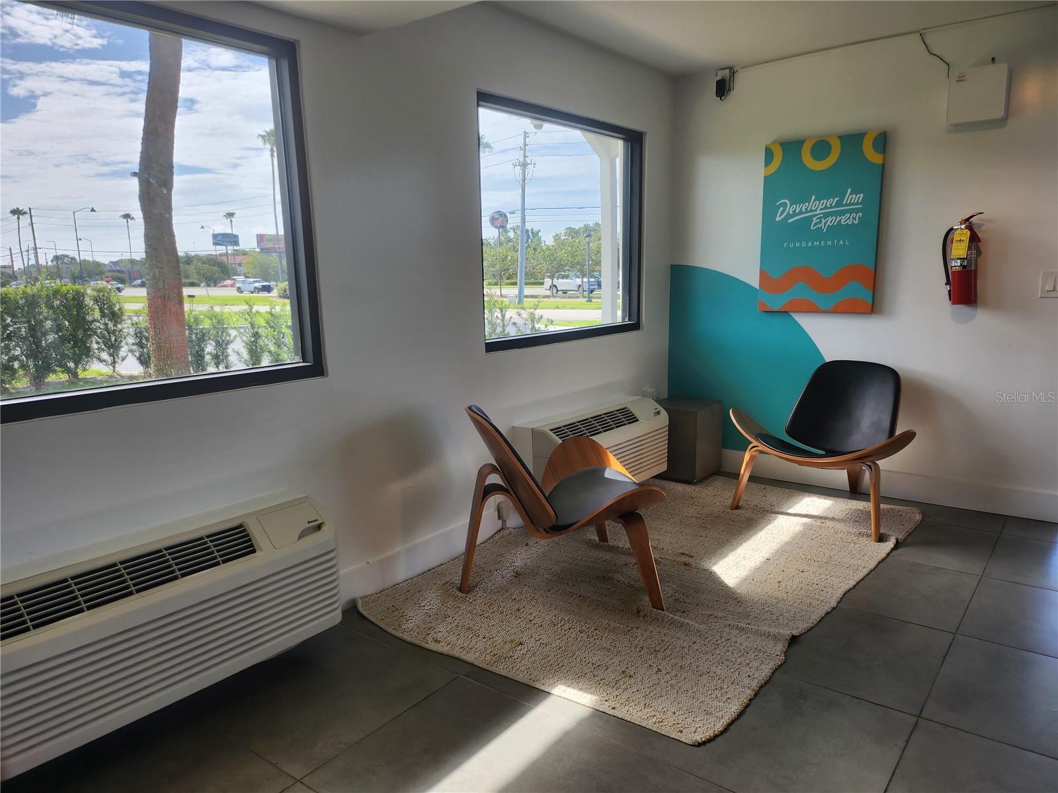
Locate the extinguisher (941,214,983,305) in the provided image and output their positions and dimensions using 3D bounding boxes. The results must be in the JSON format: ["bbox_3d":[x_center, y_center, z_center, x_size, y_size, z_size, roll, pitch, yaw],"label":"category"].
[{"bbox_3d":[2.109,-0.667,3.582,0.135,0.435,0.155,-11,14,-42],"label":"extinguisher"}]

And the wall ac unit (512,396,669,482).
[{"bbox_3d":[0.364,0.285,3.900,0.285,0.420,1.060,7,13,38],"label":"wall ac unit"}]

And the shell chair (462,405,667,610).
[{"bbox_3d":[0.084,0.394,2.957,0.790,0.750,0.920,-4,10,-12],"label":"shell chair"}]

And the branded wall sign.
[{"bbox_3d":[1.591,-0.930,4.031,0.620,0.927,0.038,7,13,38],"label":"branded wall sign"}]

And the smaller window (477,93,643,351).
[{"bbox_3d":[0.179,-0.866,3.824,0.110,1.130,1.400,7,13,38],"label":"smaller window"}]

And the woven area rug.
[{"bbox_3d":[0.669,0.688,3.342,1.500,0.025,2.430,7,13,38],"label":"woven area rug"}]

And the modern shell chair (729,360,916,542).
[{"bbox_3d":[1.556,0.214,3.772,0.780,0.750,0.920,-11,14,-44],"label":"modern shell chair"}]

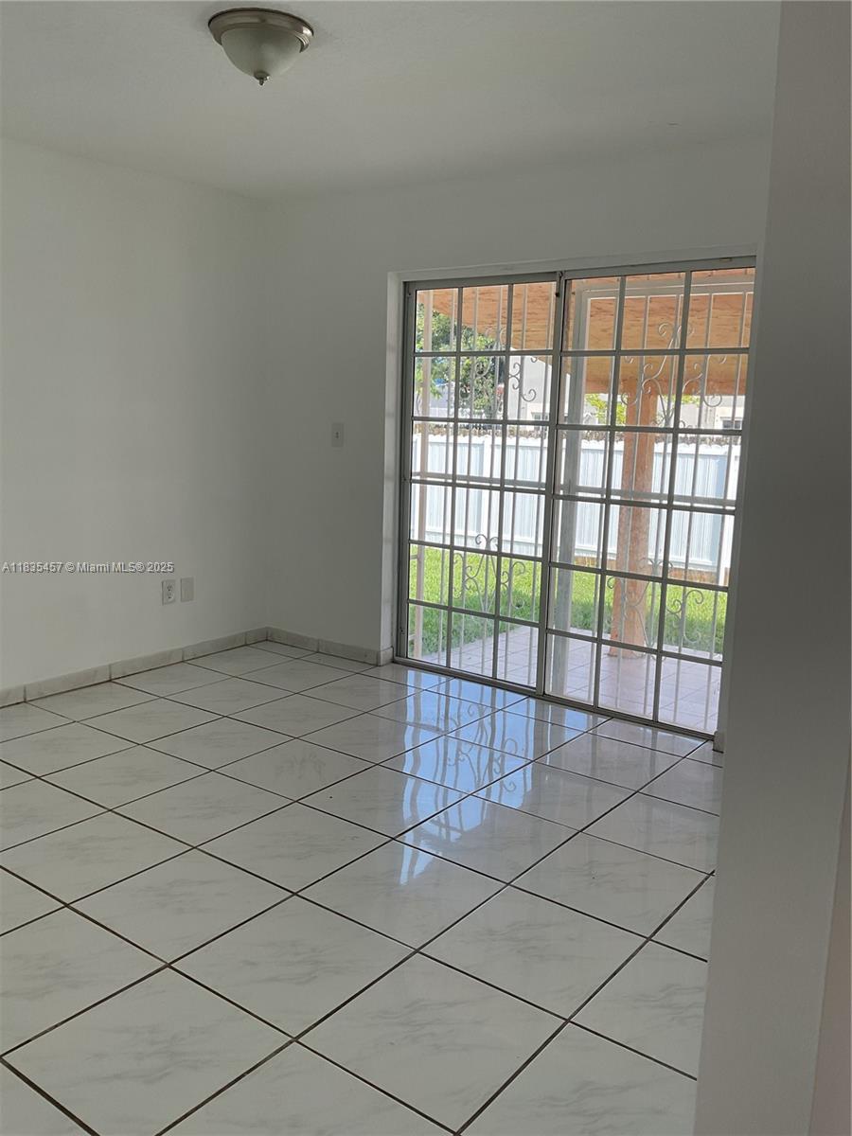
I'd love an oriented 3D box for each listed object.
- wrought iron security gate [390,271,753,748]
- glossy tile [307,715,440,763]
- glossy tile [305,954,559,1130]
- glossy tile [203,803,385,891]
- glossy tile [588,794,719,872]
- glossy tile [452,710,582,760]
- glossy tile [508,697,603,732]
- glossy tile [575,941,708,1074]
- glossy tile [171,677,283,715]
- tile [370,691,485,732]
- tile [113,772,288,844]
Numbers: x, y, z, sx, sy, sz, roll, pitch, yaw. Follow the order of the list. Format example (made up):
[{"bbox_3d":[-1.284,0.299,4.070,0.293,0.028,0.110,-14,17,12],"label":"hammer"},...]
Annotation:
[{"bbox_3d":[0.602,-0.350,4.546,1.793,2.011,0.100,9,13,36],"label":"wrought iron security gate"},{"bbox_3d":[-0.235,0.738,4.108,0.447,0.010,0.447,9,13,36],"label":"glossy tile"},{"bbox_3d":[0.020,1.067,2.188,0.440,0.012,0.440,9,13,36],"label":"glossy tile"},{"bbox_3d":[-0.426,0.912,3.124,0.447,0.010,0.447,9,13,36],"label":"glossy tile"},{"bbox_3d":[0.845,0.904,3.280,0.448,0.010,0.448,9,13,36],"label":"glossy tile"},{"bbox_3d":[0.400,0.733,4.173,0.448,0.010,0.448,9,13,36],"label":"glossy tile"},{"bbox_3d":[0.617,0.691,4.470,0.447,0.010,0.244,9,13,36],"label":"glossy tile"},{"bbox_3d":[0.646,1.066,2.274,0.440,0.012,0.440,9,13,36],"label":"glossy tile"},{"bbox_3d":[-0.958,0.625,4.649,0.447,0.010,0.447,9,13,36],"label":"glossy tile"},{"bbox_3d":[0.041,0.680,4.464,0.447,0.010,0.447,9,13,36],"label":"tile"},{"bbox_3d":[-0.785,0.851,3.377,0.448,0.010,0.448,9,13,36],"label":"tile"}]

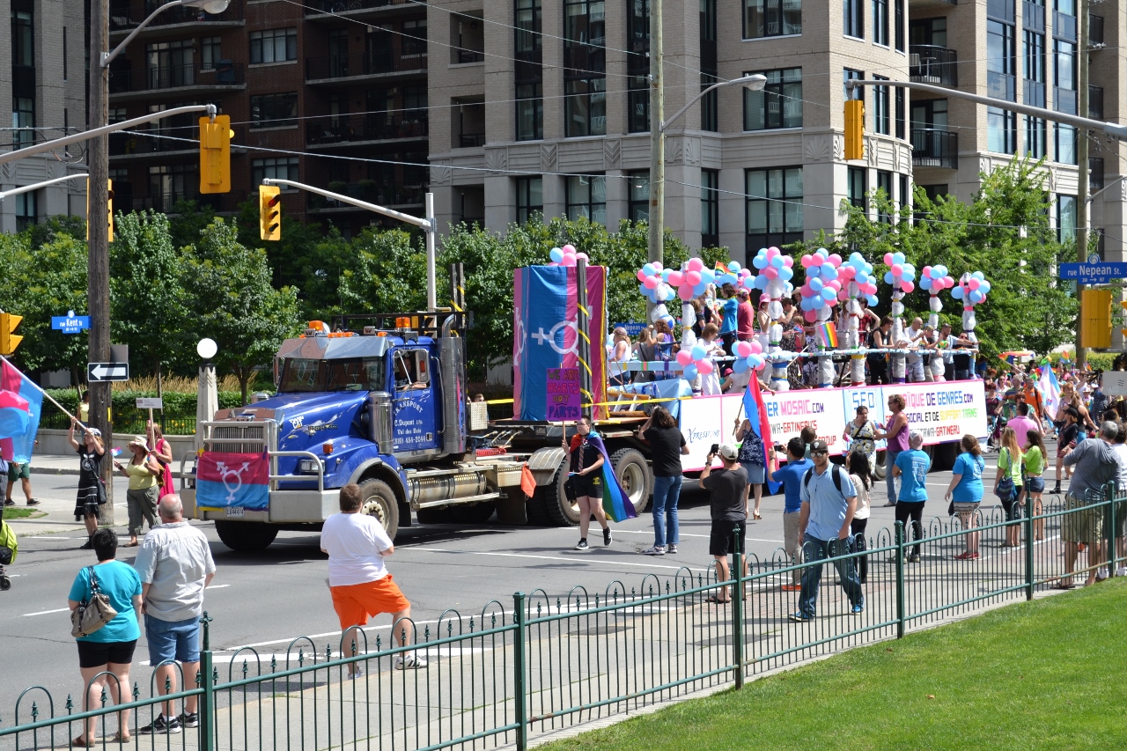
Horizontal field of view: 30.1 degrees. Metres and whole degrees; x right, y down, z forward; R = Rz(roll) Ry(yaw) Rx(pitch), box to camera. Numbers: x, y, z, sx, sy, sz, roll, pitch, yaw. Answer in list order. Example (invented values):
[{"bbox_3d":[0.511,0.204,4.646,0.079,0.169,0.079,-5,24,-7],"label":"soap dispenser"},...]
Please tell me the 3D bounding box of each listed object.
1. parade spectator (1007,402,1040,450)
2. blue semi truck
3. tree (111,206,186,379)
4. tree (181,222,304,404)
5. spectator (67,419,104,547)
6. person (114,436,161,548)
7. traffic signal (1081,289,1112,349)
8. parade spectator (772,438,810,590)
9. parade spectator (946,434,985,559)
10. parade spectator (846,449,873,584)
[{"bbox_3d":[7.733,1.326,35.216,0.520,1.750,0.330,-1,1,-14],"label":"parade spectator"},{"bbox_3d":[-1.887,0.670,30.667,2.550,3.250,8.000,0,1,36],"label":"blue semi truck"},{"bbox_3d":[-9.462,-1.330,48.000,2.100,4.800,2.100,-1,1,0],"label":"tree"},{"bbox_3d":[-8.156,-1.346,53.000,3.200,5.229,3.200,-1,1,0],"label":"tree"},{"bbox_3d":[-6.706,1.511,29.617,0.520,1.830,0.480,0,1,23],"label":"spectator"},{"bbox_3d":[-6.062,1.639,29.800,0.600,1.577,0.500,0,2,30],"label":"person"},{"bbox_3d":[6.732,-0.712,26.500,0.360,0.720,0.300,0,2,28],"label":"traffic signal"},{"bbox_3d":[2.572,1.557,23.700,0.600,1.722,0.520,1,2,41],"label":"parade spectator"},{"bbox_3d":[5.400,1.602,28.015,0.420,1.630,0.500,0,1,37],"label":"parade spectator"},{"bbox_3d":[3.483,1.671,24.800,0.460,1.570,0.420,-2,2,-40],"label":"parade spectator"}]

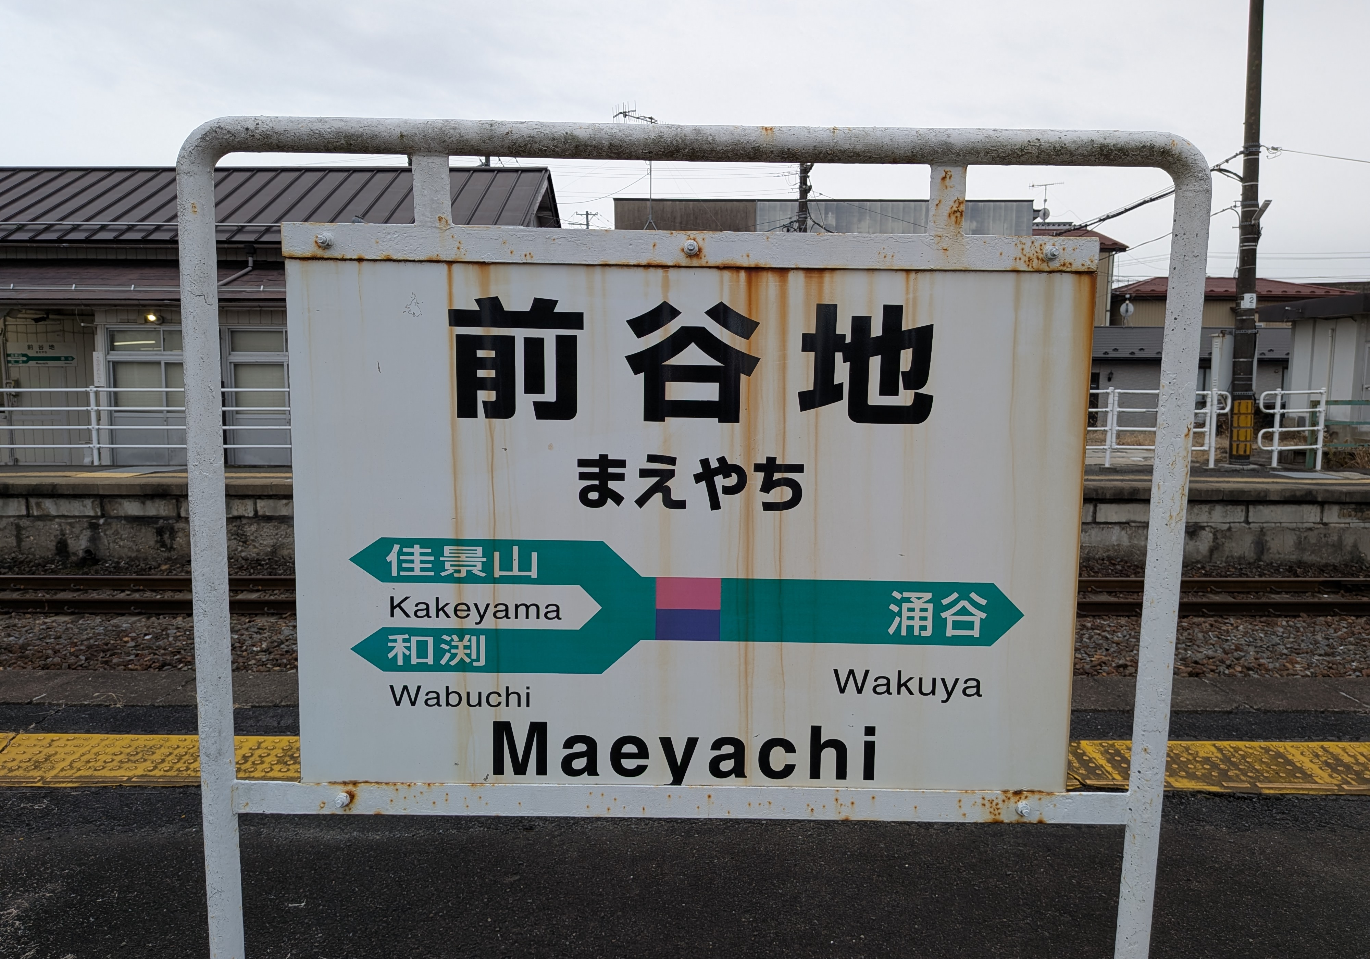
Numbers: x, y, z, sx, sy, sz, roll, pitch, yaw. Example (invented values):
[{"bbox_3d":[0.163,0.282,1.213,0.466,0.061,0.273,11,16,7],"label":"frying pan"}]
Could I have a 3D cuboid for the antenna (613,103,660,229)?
[{"bbox_3d":[-0.620,-5.660,17.700,1.300,2.350,0.650,-5,8,-44],"label":"antenna"}]

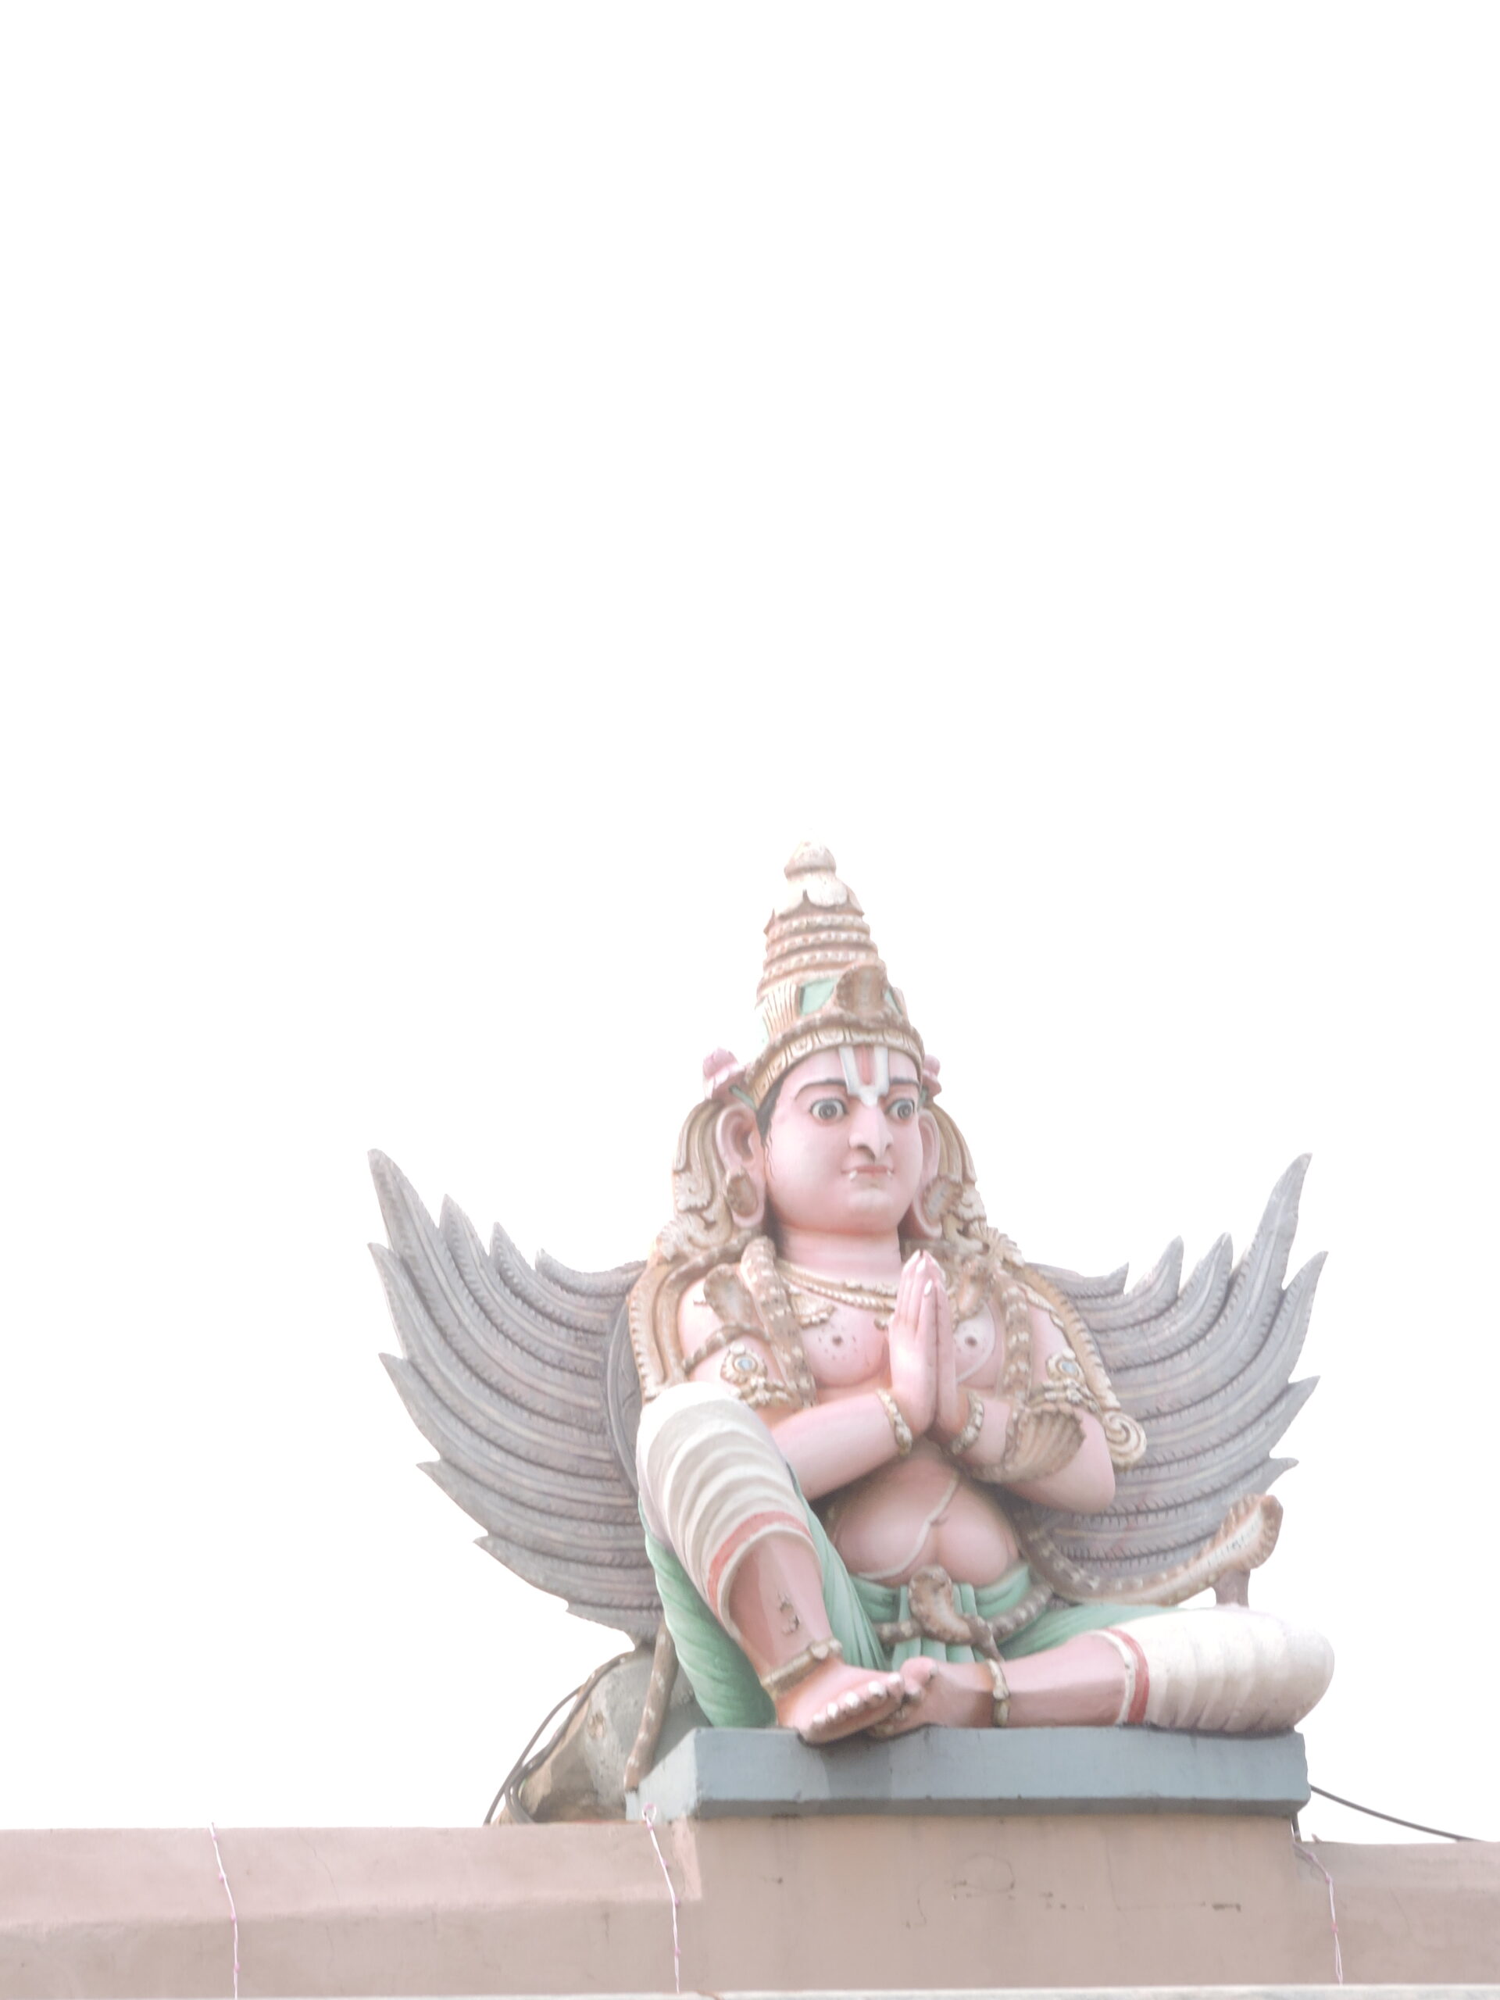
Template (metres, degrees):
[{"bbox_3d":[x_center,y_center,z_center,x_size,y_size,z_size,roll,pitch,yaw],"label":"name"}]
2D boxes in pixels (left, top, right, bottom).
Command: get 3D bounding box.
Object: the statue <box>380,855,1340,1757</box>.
[{"bbox_3d":[0.181,0.425,14.800,1.350,1.310,0.600,2,-17,-16],"label":"statue"}]

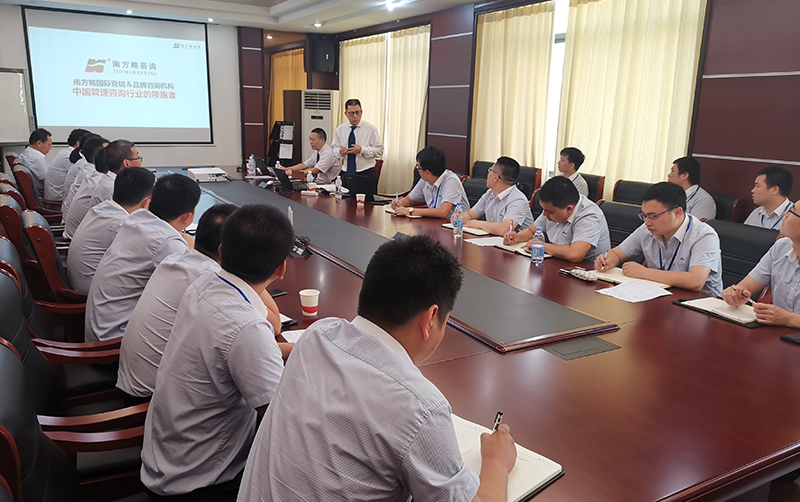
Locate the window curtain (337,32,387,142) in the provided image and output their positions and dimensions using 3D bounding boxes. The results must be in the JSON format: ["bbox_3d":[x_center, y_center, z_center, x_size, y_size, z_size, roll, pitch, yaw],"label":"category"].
[{"bbox_3d":[-0.575,-2.097,9.780,0.140,2.350,1.620,-6,14,-29],"label":"window curtain"}]

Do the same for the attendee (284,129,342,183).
[{"bbox_3d":[-1.061,-0.790,7.452,0.720,1.310,0.520,-6,14,-29],"label":"attendee"}]

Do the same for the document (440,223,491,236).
[{"bbox_3d":[0.470,-0.160,4.324,0.230,0.020,0.370,-6,14,-29],"label":"document"}]

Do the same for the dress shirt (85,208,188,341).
[{"bbox_3d":[-1.044,0.122,2.550,0.420,0.620,0.470,-6,14,-29],"label":"dress shirt"}]

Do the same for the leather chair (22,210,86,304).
[{"bbox_3d":[-1.472,0.297,3.151,0.660,1.030,0.630,-6,14,-30],"label":"leather chair"}]

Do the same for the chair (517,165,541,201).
[{"bbox_3d":[0.962,-0.322,6.228,0.660,1.030,0.620,-6,14,-30],"label":"chair"}]

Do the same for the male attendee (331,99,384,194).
[{"bbox_3d":[-0.479,-0.770,6.673,0.530,1.650,0.360,4,13,10],"label":"male attendee"}]

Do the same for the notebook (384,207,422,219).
[{"bbox_3d":[0.070,-0.293,4.790,0.225,0.020,0.360,-6,14,-30],"label":"notebook"}]

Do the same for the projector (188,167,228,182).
[{"bbox_3d":[-1.999,-0.782,6.535,0.310,0.105,0.270,-6,14,-29],"label":"projector"}]

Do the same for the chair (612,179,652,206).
[{"bbox_3d":[1.685,-0.029,4.994,0.660,1.030,0.620,-6,14,-30],"label":"chair"}]

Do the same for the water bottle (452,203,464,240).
[{"bbox_3d":[0.374,-0.196,3.935,0.064,0.216,0.064,-6,14,-30],"label":"water bottle"}]

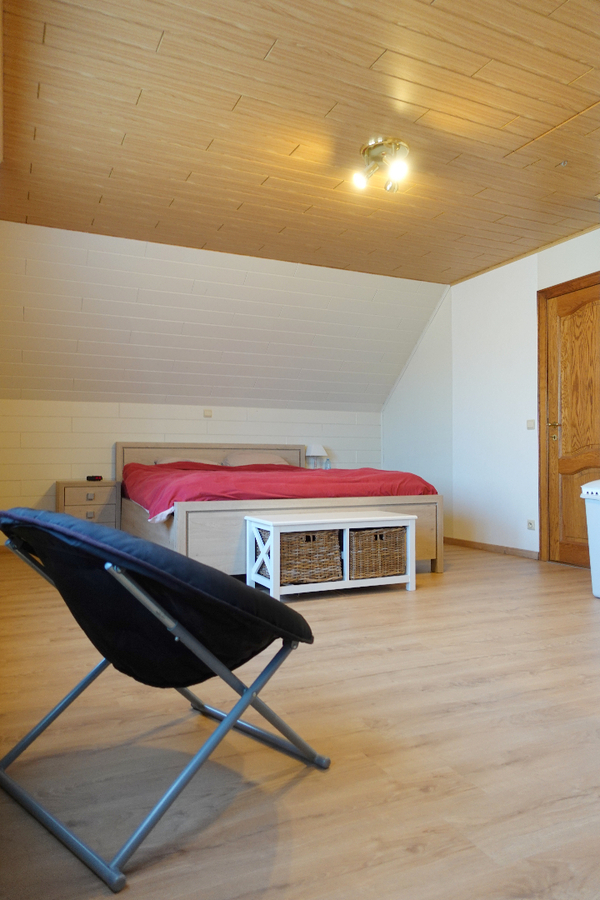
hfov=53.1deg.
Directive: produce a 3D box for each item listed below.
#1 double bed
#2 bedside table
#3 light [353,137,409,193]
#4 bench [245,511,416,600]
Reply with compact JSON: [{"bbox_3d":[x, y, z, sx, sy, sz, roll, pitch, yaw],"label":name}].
[{"bbox_3d":[-0.321,0.396,4.771,1.866,0.934,2.213,1,-1,-25],"label":"double bed"},{"bbox_3d":[-1.814,0.573,5.140,0.482,0.593,0.400,1,-1,-24],"label":"bedside table"},{"bbox_3d":[0.435,-1.508,3.220,0.275,0.170,0.275,1,-1,-24],"label":"light"},{"bbox_3d":[0.188,0.615,3.539,0.930,0.448,0.414,1,-1,-25],"label":"bench"}]

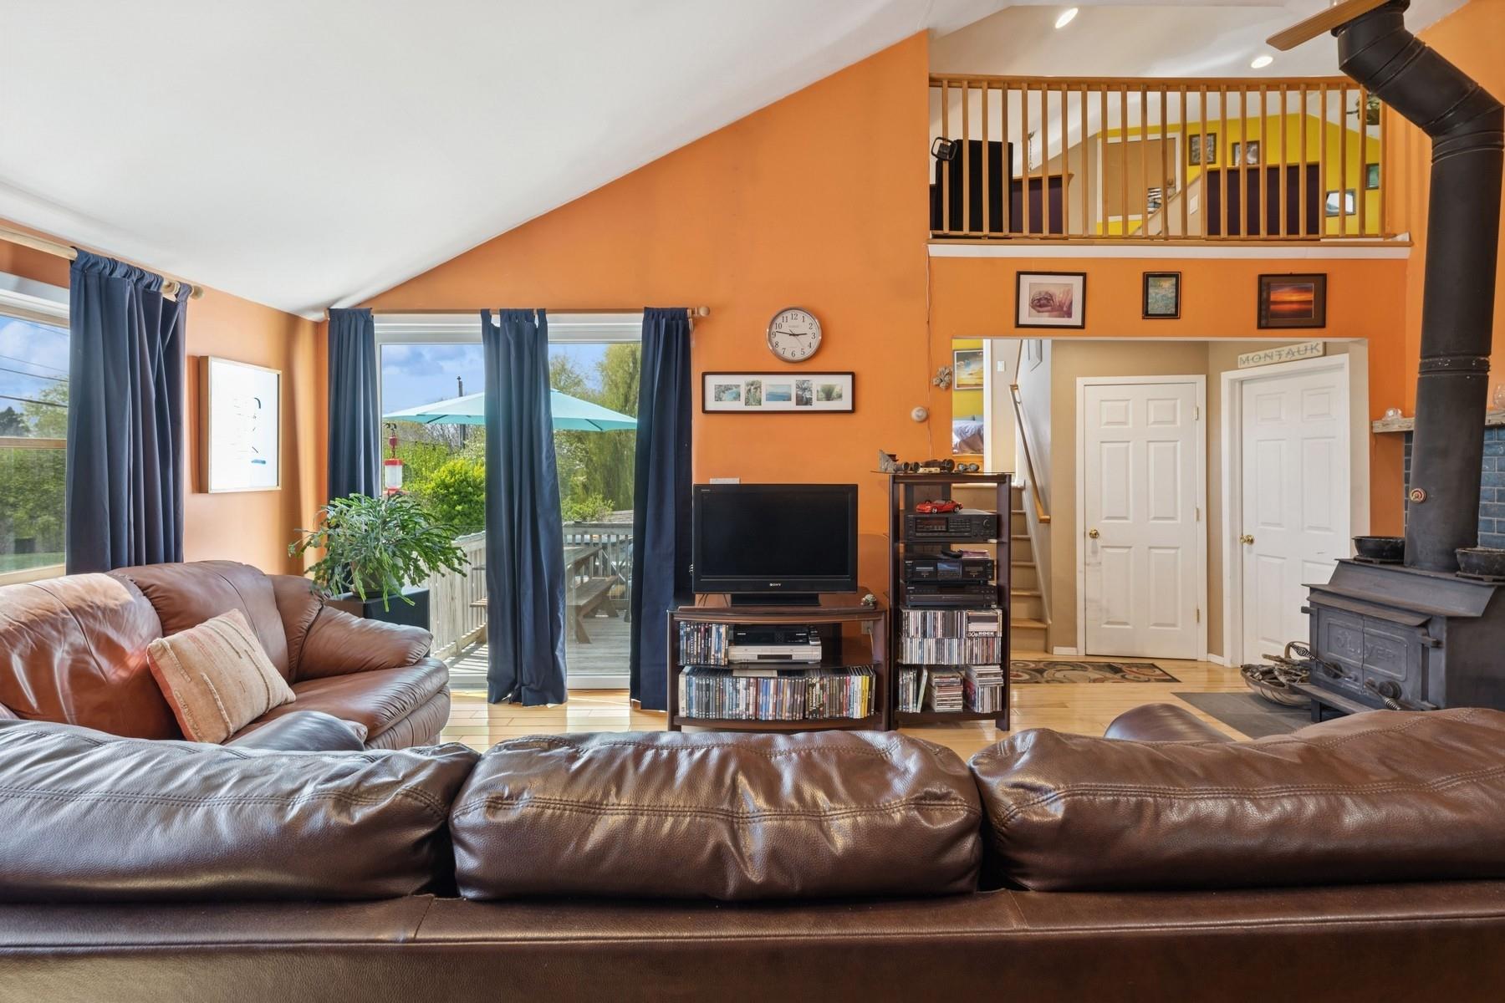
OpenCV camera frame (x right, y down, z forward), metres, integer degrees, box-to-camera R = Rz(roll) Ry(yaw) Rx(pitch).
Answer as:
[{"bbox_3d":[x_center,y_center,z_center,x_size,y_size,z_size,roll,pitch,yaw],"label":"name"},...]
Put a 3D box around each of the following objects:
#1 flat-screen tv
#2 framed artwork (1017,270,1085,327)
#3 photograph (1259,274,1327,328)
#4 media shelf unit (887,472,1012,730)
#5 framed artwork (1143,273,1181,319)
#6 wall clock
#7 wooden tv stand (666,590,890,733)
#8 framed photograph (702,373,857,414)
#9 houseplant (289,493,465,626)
[{"bbox_3d":[0.115,0.214,3.345,0.816,0.593,0.200,0,1,0],"label":"flat-screen tv"},{"bbox_3d":[1.681,-1.131,3.760,0.389,0.312,0.022,0,1,0],"label":"framed artwork"},{"bbox_3d":[3.037,-1.124,3.760,0.386,0.309,0.022,0,1,0],"label":"photograph"},{"bbox_3d":[0.937,0.465,3.375,0.583,1.231,0.420,0,1,0],"label":"media shelf unit"},{"bbox_3d":[2.304,-1.157,3.760,0.214,0.262,0.022,0,1,0],"label":"framed artwork"},{"bbox_3d":[0.236,-0.935,3.730,0.307,0.307,0.045,0,1,0],"label":"wall clock"},{"bbox_3d":[0.122,0.789,3.355,1.039,0.573,0.520,0,1,0],"label":"wooden tv stand"},{"bbox_3d":[0.146,-0.605,3.730,0.851,0.234,0.026,0,1,0],"label":"framed photograph"},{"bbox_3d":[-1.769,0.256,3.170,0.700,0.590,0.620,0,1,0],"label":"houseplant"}]

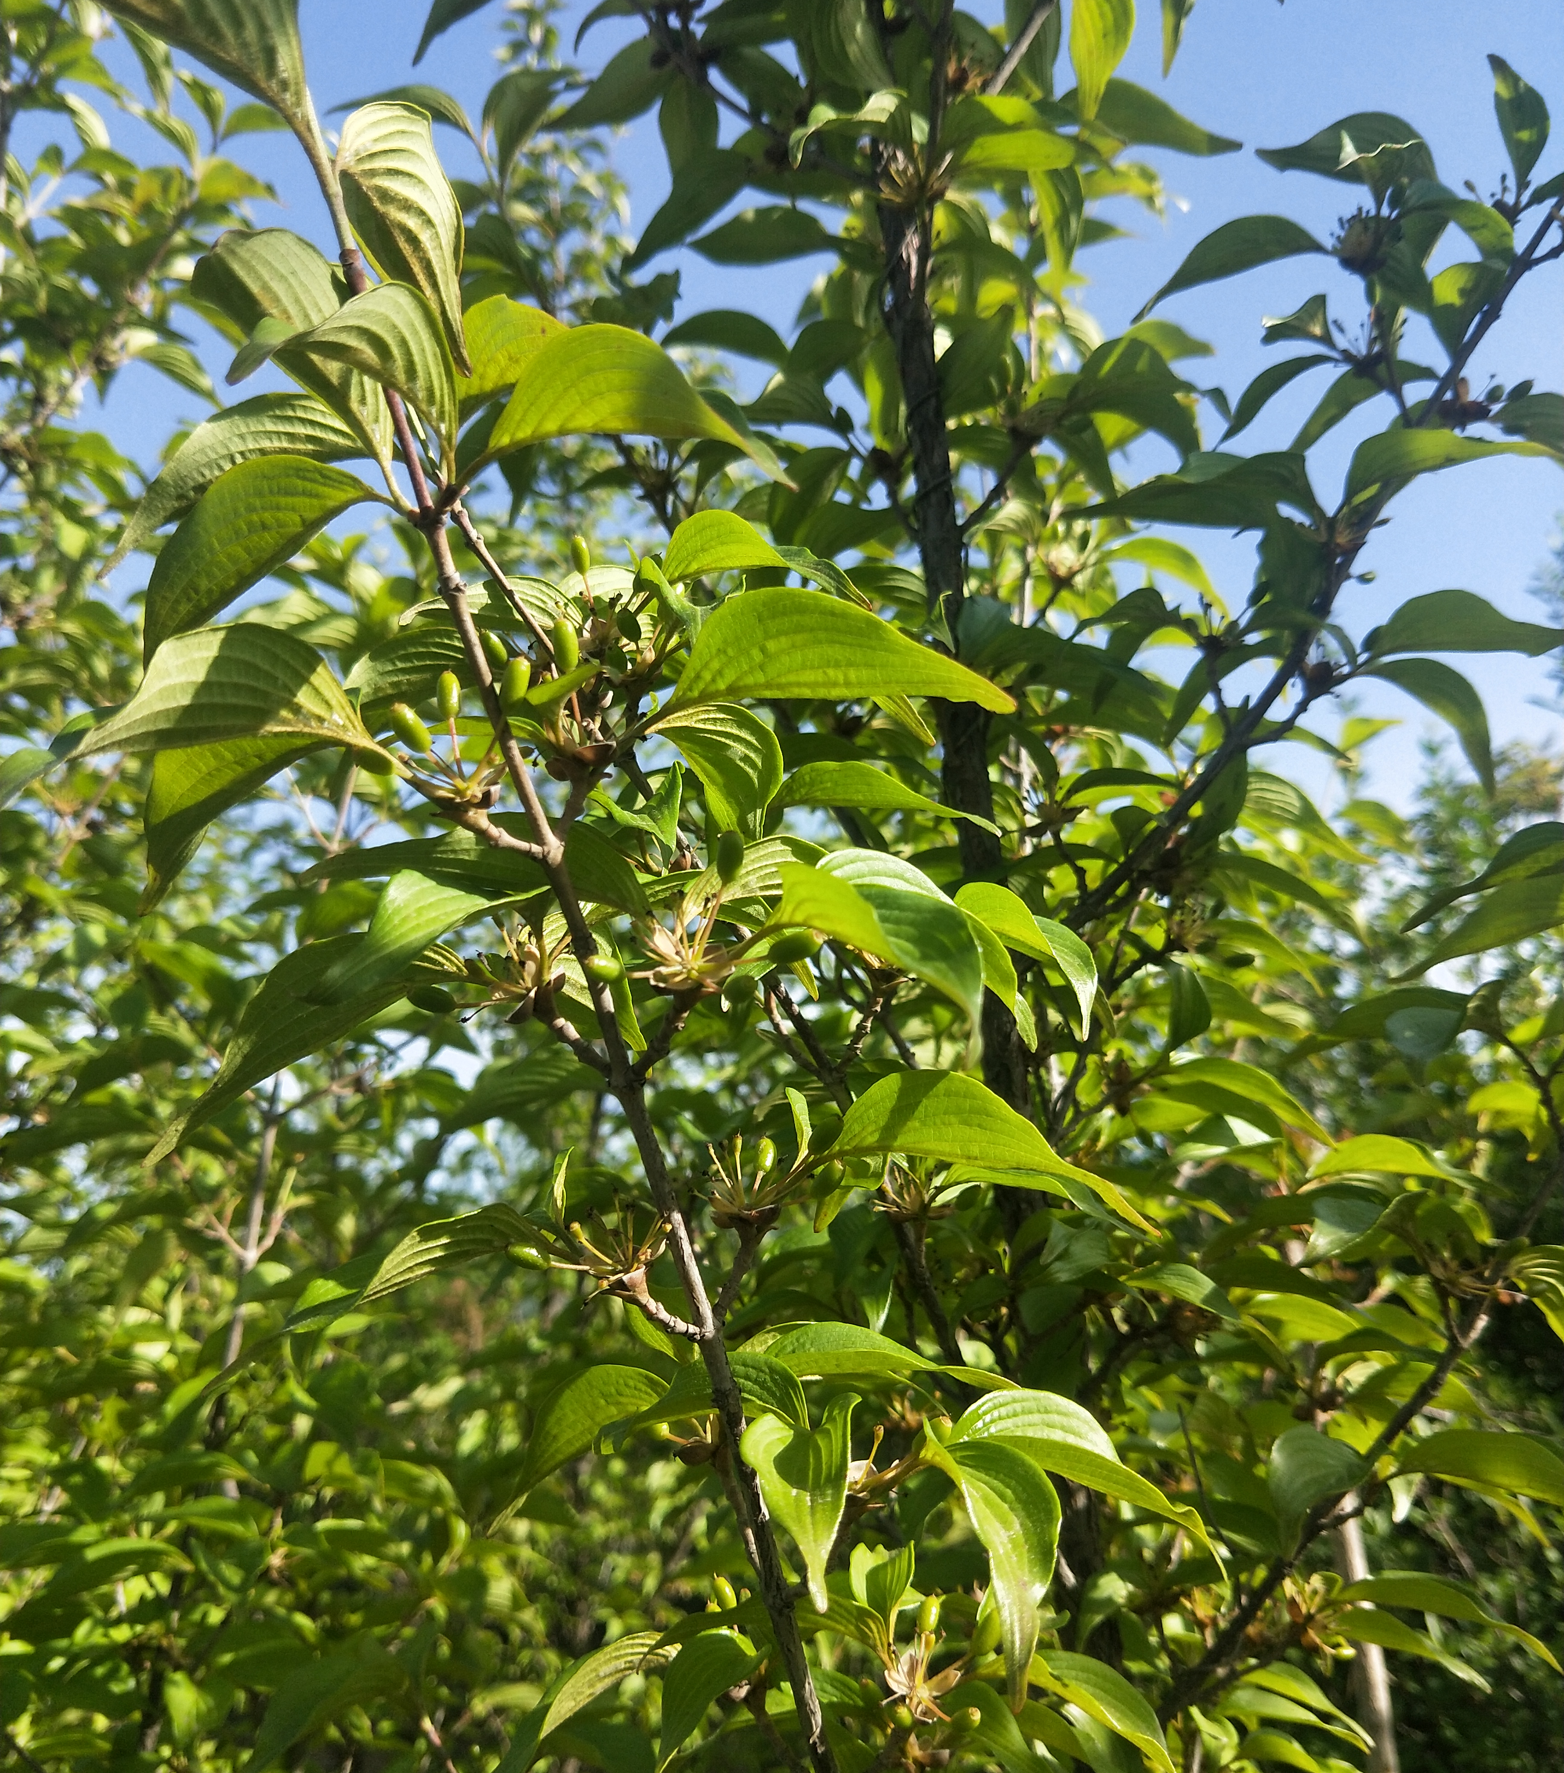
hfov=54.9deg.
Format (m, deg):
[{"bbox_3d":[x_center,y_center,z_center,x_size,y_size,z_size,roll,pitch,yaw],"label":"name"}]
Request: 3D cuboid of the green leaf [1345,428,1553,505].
[{"bbox_3d":[0.264,-0.168,0.600,0.077,0.023,0.031,-6,-11,-6],"label":"green leaf"}]

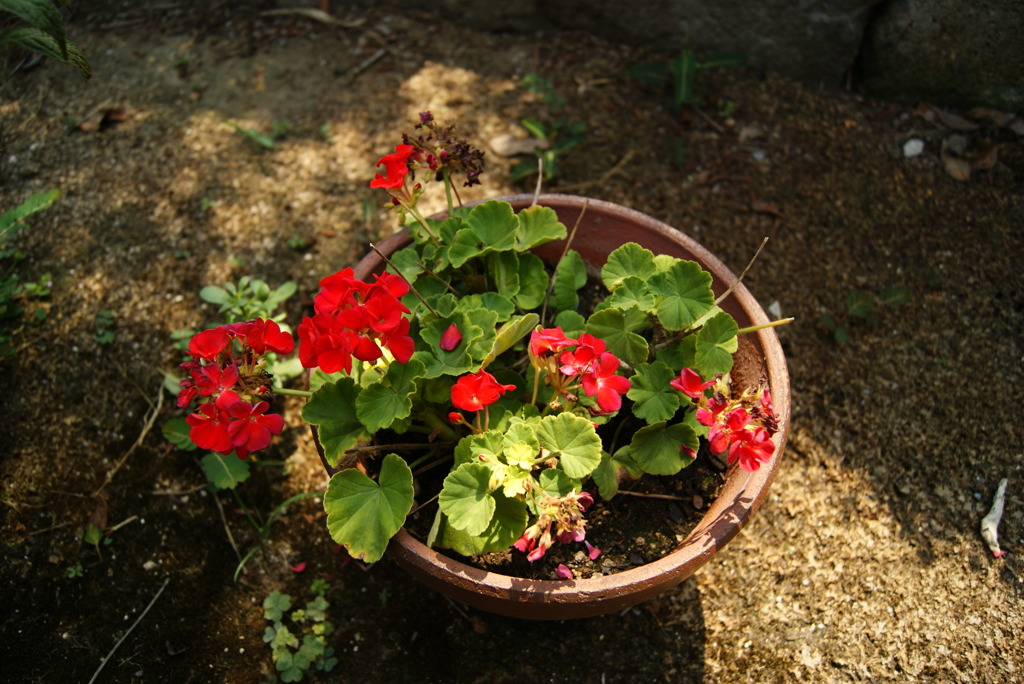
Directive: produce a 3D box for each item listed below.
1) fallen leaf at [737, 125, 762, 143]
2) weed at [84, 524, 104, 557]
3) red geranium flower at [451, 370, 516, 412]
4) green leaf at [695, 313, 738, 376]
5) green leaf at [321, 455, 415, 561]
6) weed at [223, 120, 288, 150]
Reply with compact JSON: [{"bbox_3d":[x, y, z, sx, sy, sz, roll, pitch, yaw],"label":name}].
[{"bbox_3d":[0.311,-0.273,1.006,0.033,0.012,0.026,-8,55,-8],"label":"fallen leaf"},{"bbox_3d":[-0.359,0.171,0.661,0.015,0.012,0.028,-8,55,-8],"label":"weed"},{"bbox_3d":[-0.021,0.035,0.548,0.042,0.027,0.026,4,22,7],"label":"red geranium flower"},{"bbox_3d":[0.157,0.001,0.593,0.043,0.012,0.047,18,62,-21],"label":"green leaf"},{"bbox_3d":[-0.098,0.113,0.524,0.058,0.017,0.067,16,78,12],"label":"green leaf"},{"bbox_3d":[-0.325,-0.262,0.975,0.078,0.018,0.030,23,56,14],"label":"weed"}]

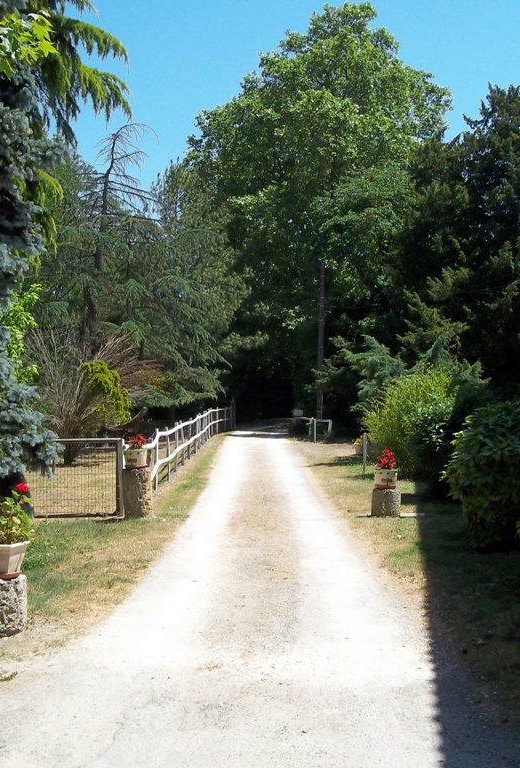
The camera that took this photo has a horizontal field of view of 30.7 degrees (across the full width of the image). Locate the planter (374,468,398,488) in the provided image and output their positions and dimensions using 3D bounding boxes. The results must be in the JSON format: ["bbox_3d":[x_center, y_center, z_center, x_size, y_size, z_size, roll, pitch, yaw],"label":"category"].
[{"bbox_3d":[1.761,1.306,13.180,0.320,0.260,0.310,0,-1,0],"label":"planter"}]

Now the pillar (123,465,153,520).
[{"bbox_3d":[-1.712,1.486,13.177,0.400,0.700,0.390,0,-1,0],"label":"pillar"}]

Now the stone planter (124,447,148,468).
[{"bbox_3d":[-1.720,1.016,13.185,0.320,0.260,0.310,0,-1,0],"label":"stone planter"}]

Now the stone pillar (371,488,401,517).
[{"bbox_3d":[1.747,1.636,13.175,0.400,0.400,0.390,0,-1,0],"label":"stone pillar"}]

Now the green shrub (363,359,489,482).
[{"bbox_3d":[3.530,0.701,20.191,2.600,2.500,2.500,0,-1,0],"label":"green shrub"}]

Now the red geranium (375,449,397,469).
[{"bbox_3d":[1.755,1.031,13.185,0.280,0.290,0.280,0,-1,0],"label":"red geranium"}]

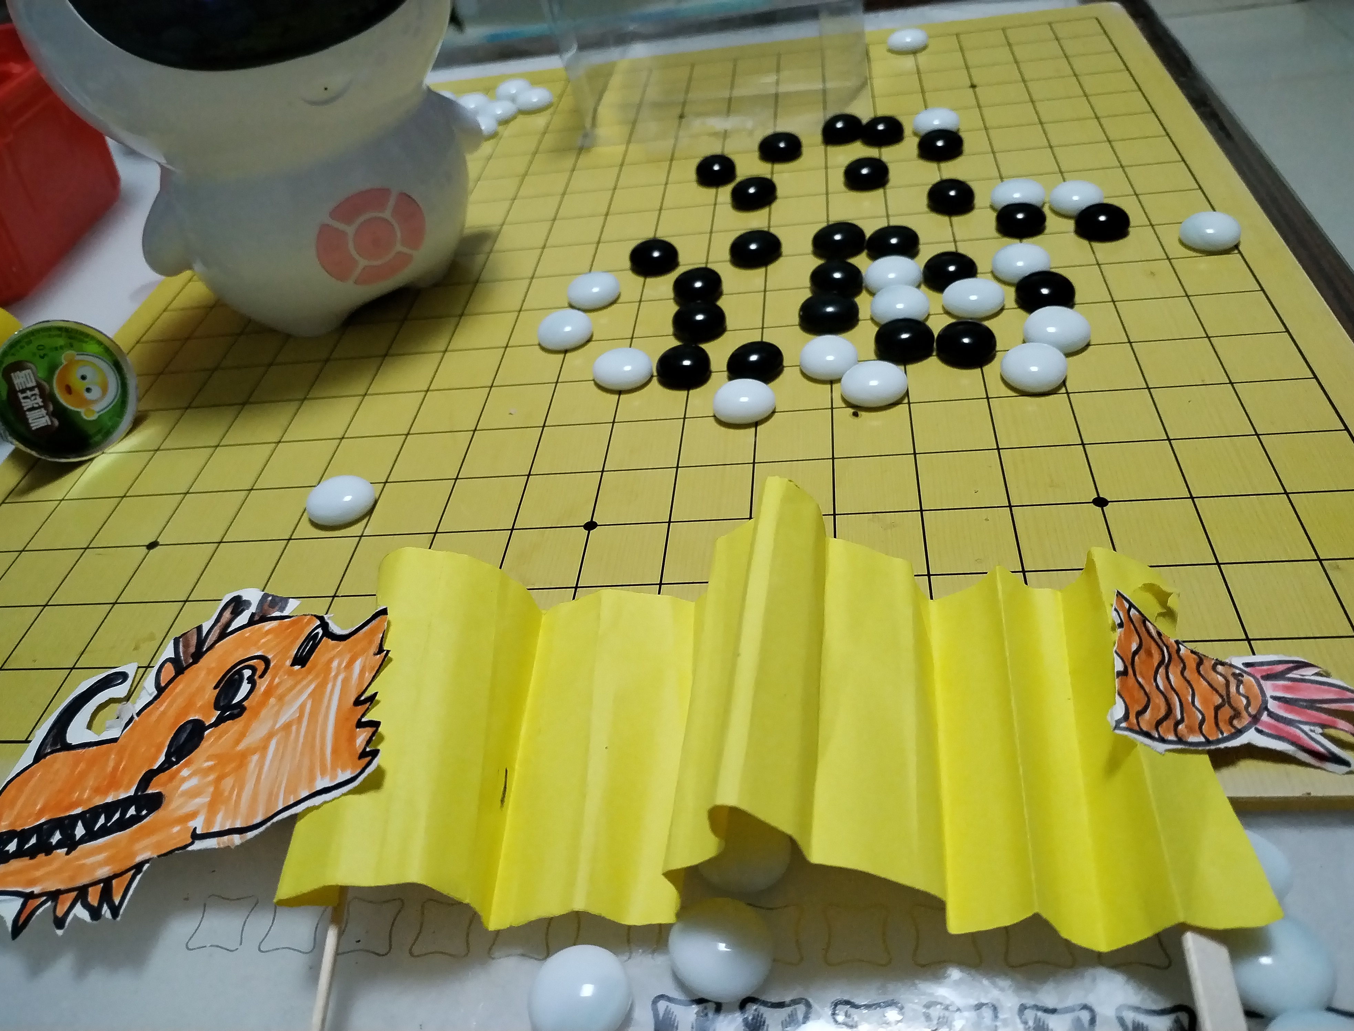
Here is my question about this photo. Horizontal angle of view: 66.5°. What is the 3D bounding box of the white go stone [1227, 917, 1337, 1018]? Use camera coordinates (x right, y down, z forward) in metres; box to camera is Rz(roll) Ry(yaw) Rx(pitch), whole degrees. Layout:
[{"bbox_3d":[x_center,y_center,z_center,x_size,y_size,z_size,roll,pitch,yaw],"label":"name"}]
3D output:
[{"bbox_3d":[0.109,0.081,0.189,0.020,0.010,0.020,-3,43,10],"label":"white go stone"}]

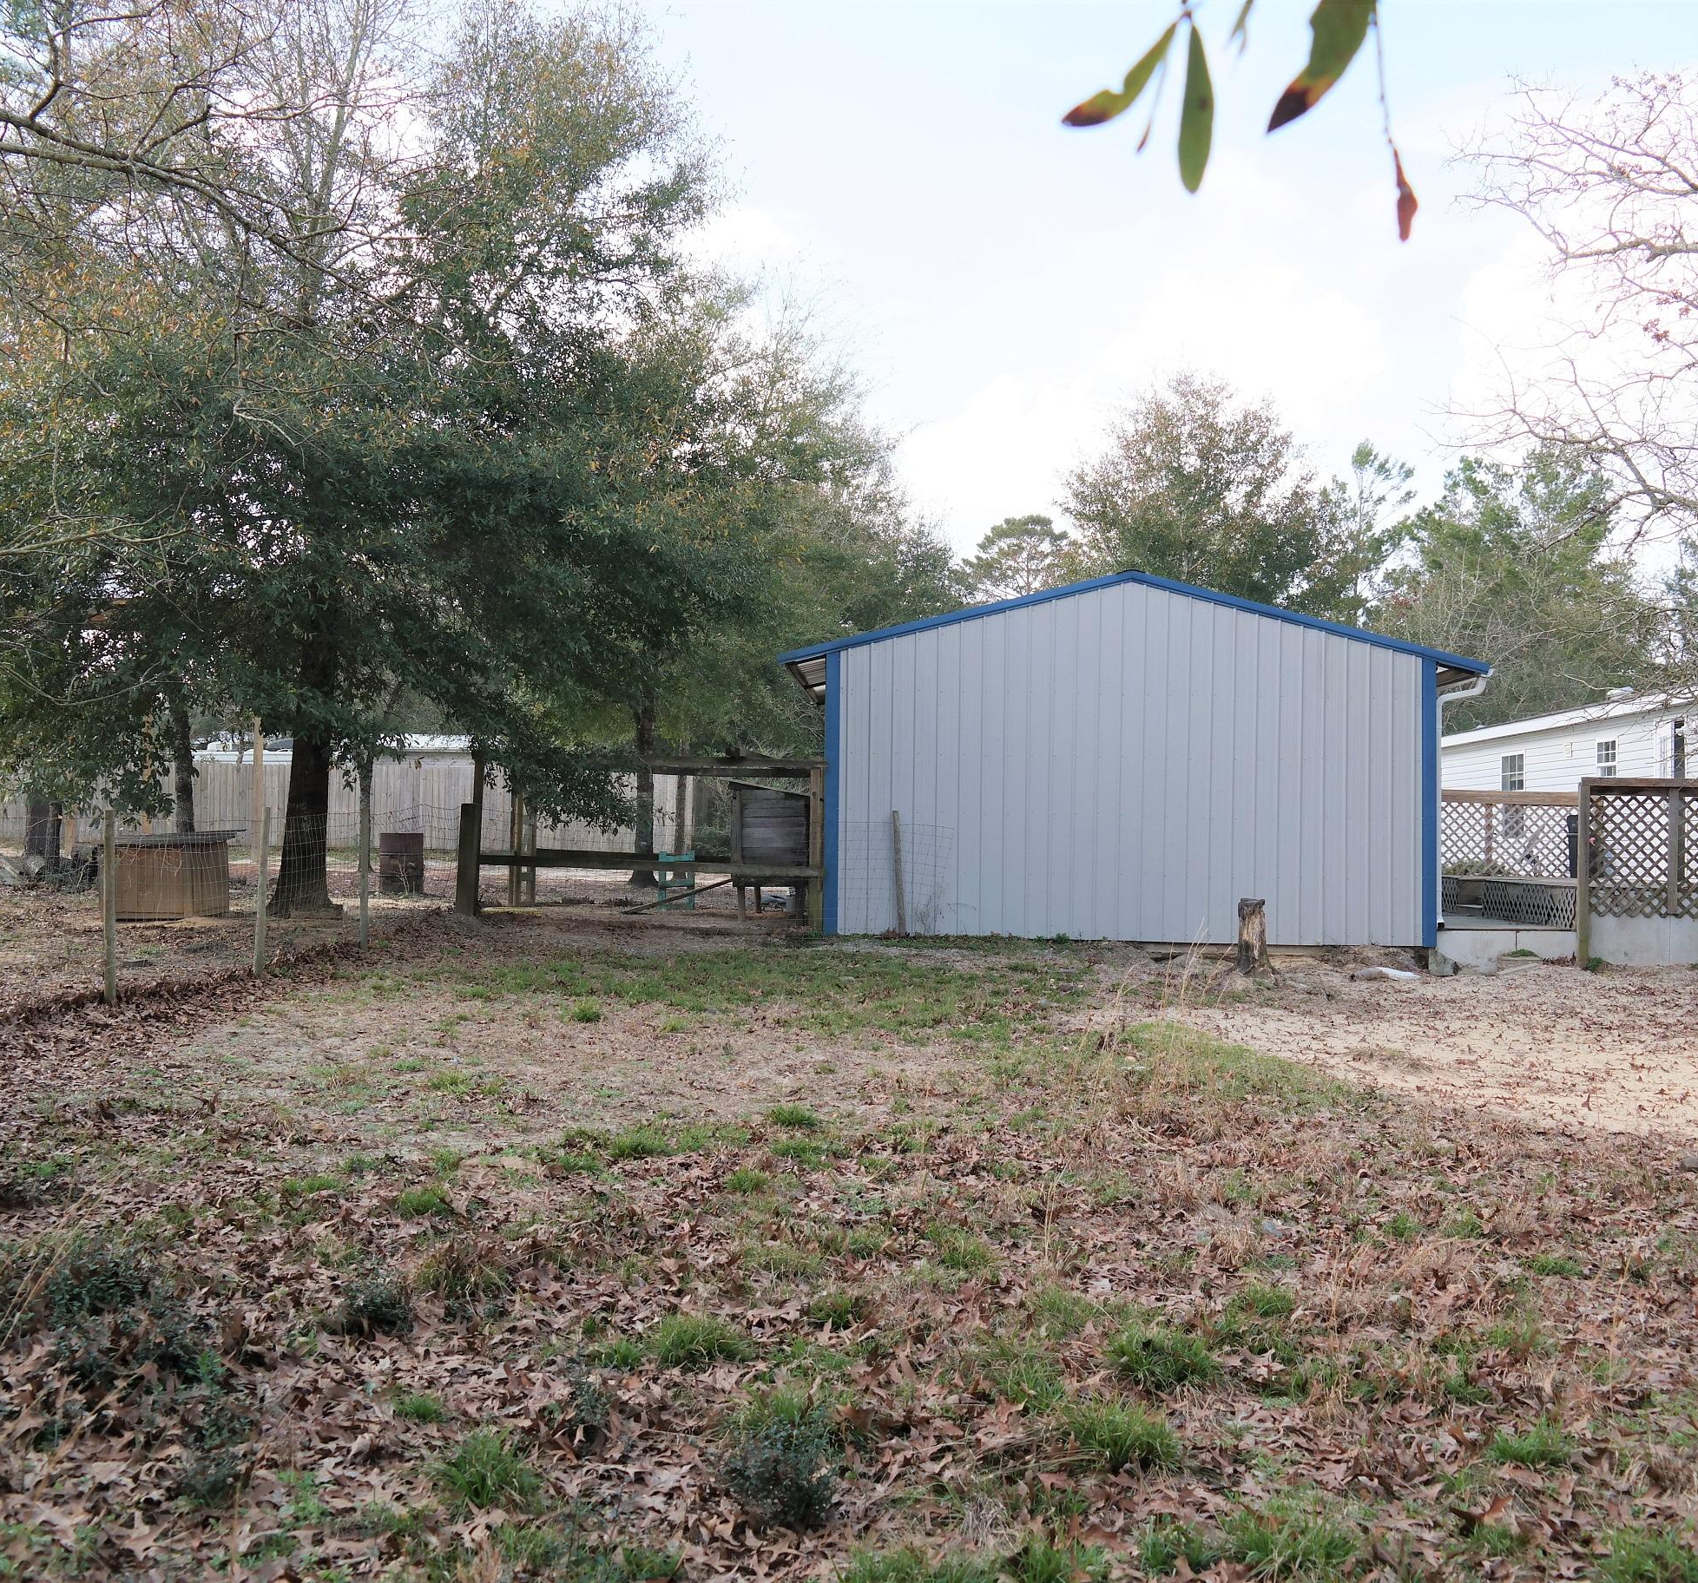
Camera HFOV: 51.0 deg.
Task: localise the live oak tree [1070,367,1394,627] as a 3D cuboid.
[{"bbox_3d":[8.058,-3.630,38.000,7.500,10.700,7.300,1,-1,2],"label":"live oak tree"}]

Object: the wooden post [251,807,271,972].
[{"bbox_3d":[-4.690,0.780,14.200,0.080,1.324,0.080,3,-1,2],"label":"wooden post"}]

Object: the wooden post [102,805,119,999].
[{"bbox_3d":[-4.977,0.775,12.000,0.085,1.325,0.085,1,-1,2],"label":"wooden post"}]

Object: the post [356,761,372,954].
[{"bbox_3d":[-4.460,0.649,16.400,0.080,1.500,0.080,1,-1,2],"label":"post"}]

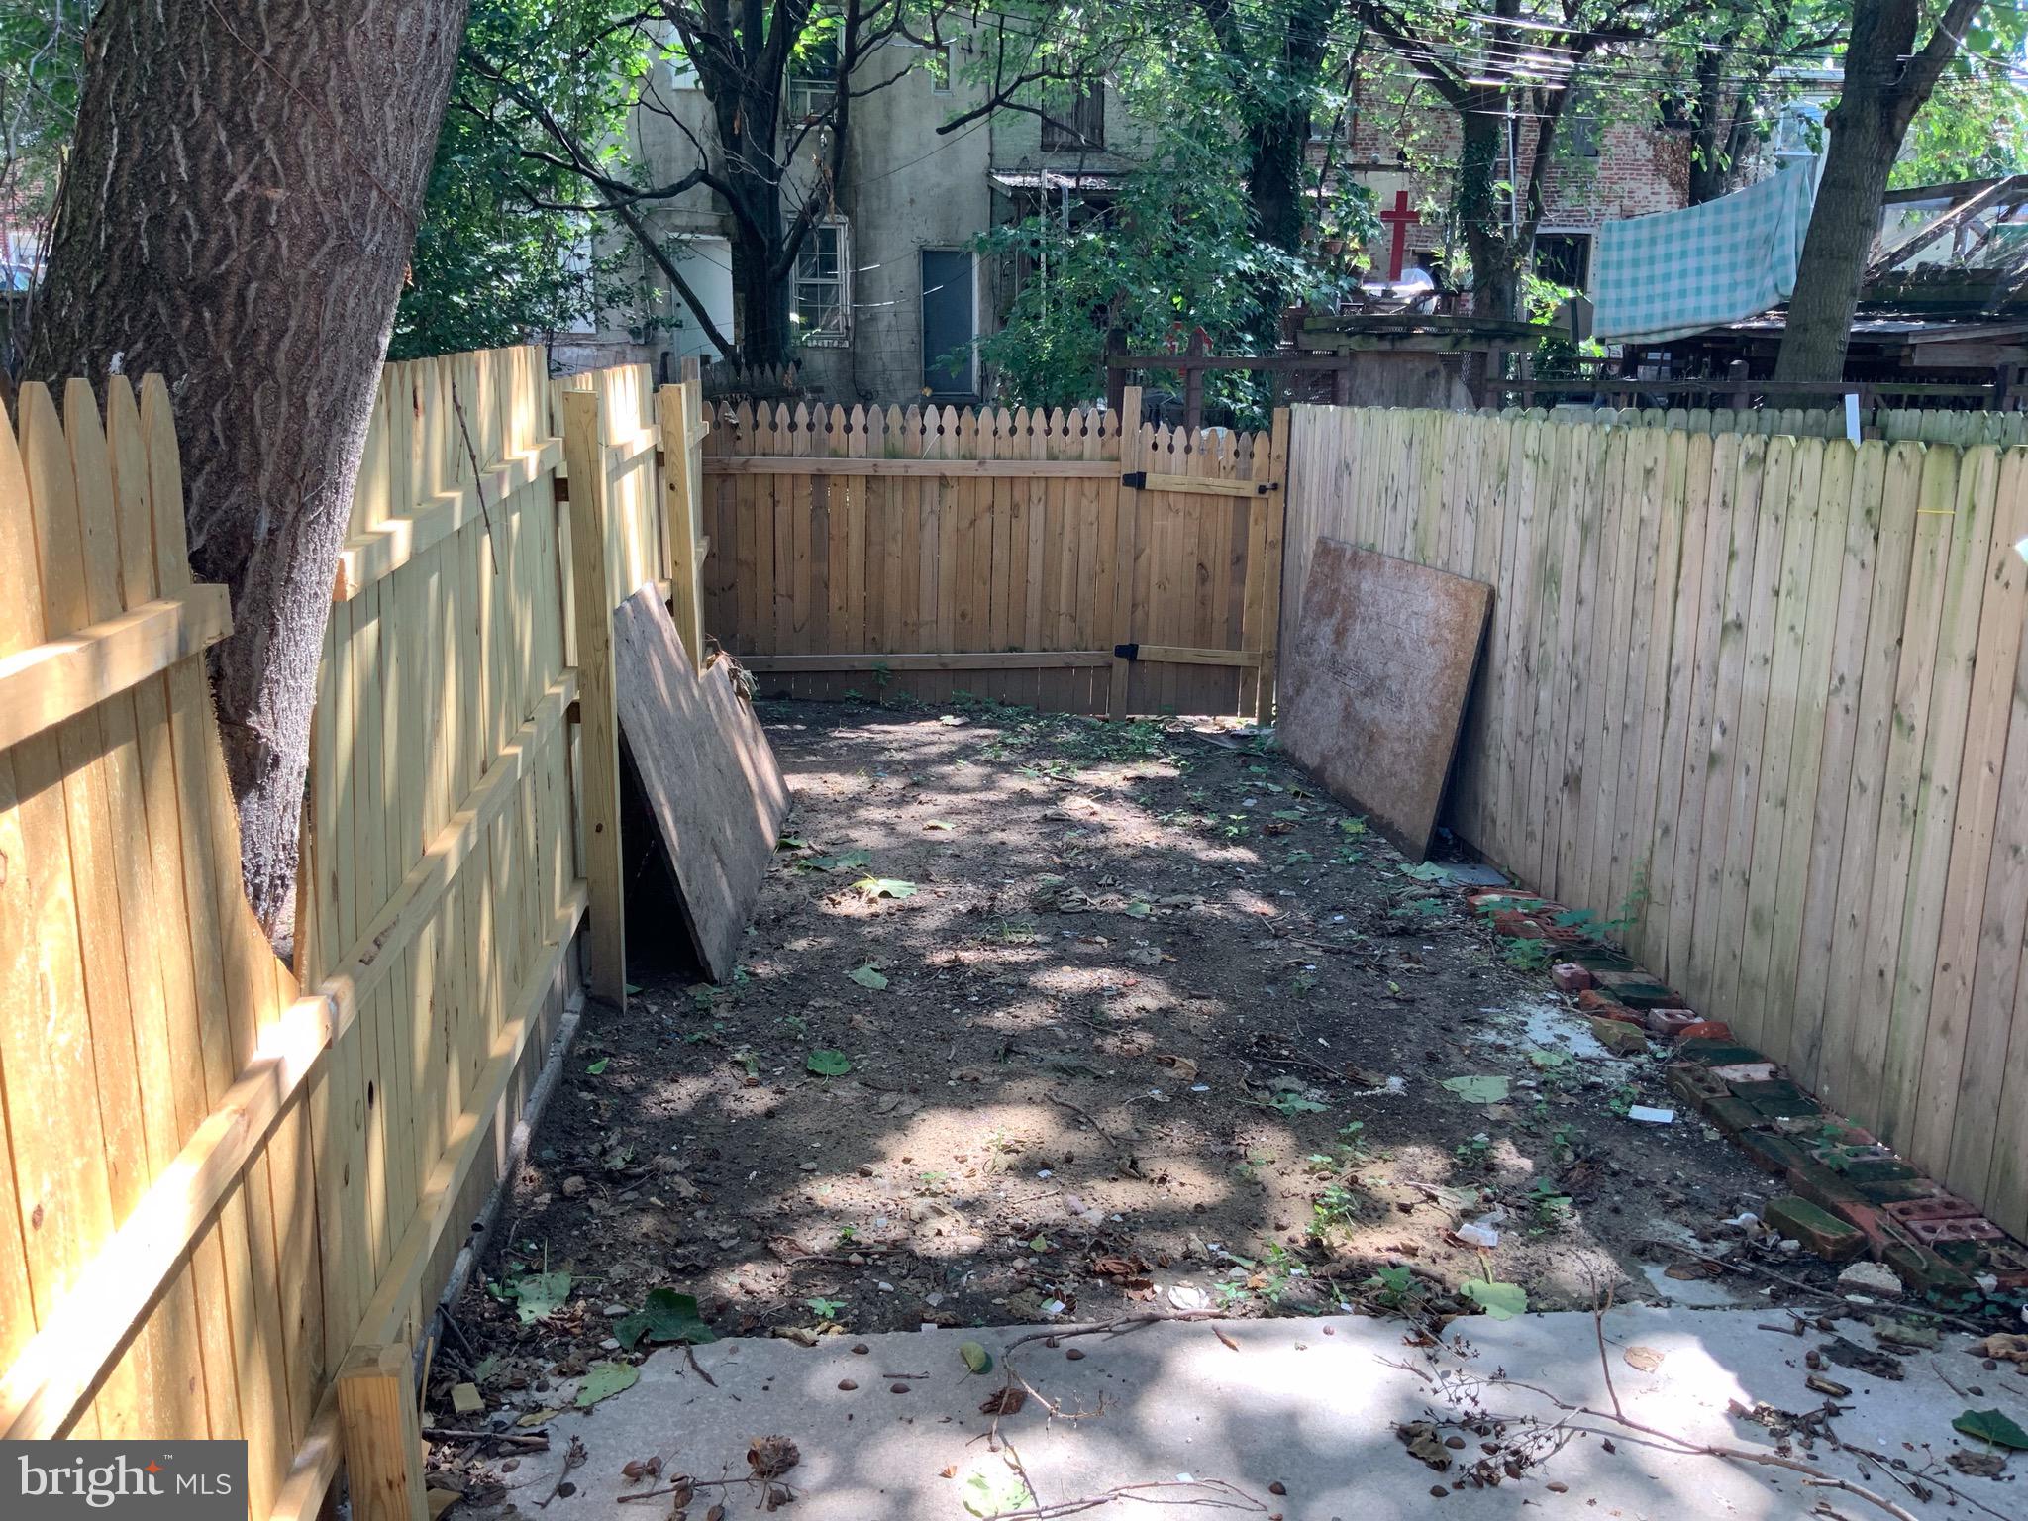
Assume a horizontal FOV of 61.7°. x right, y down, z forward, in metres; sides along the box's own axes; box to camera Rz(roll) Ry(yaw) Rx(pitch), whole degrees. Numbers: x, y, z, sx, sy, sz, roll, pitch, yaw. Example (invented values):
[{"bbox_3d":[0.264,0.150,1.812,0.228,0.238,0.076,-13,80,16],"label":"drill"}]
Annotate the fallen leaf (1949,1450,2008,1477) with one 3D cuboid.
[{"bbox_3d":[1.620,1.180,2.853,0.100,0.020,0.060,1,12,0],"label":"fallen leaf"}]

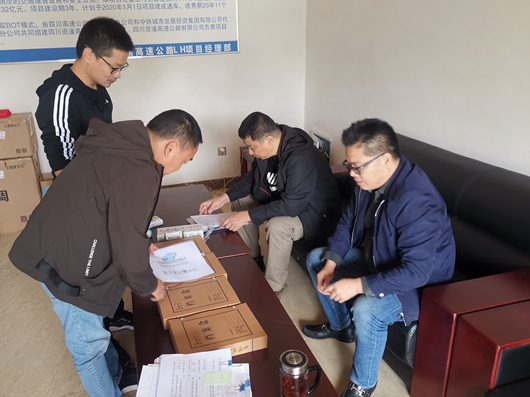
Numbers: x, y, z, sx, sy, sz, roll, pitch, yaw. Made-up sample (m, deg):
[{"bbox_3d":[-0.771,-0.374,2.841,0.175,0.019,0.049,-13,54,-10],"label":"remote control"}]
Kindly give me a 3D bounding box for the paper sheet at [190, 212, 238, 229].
[{"bbox_3d":[-0.298,0.133,2.530,0.297,0.010,0.210,-6,21,-13],"label":"paper sheet"}]

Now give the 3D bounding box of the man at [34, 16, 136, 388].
[{"bbox_3d":[-0.689,0.042,1.837,0.450,1.590,0.510,-4,21,-7],"label":"man"}]

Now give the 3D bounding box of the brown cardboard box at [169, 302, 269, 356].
[{"bbox_3d":[-0.176,0.497,1.512,0.310,0.049,0.220,-9,22,-20],"label":"brown cardboard box"}]

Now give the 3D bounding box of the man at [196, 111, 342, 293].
[{"bbox_3d":[0.040,0.023,2.539,0.840,1.110,0.580,-7,21,-17],"label":"man"}]

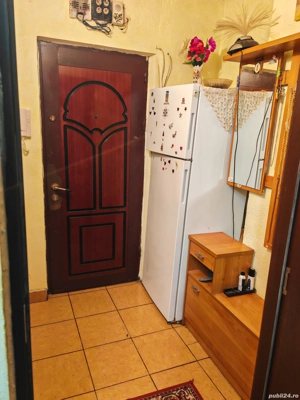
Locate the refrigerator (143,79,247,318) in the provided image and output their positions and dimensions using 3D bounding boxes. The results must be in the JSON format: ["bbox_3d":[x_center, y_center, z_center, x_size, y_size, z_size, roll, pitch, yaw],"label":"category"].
[{"bbox_3d":[0.361,0.017,2.511,0.591,1.706,0.627,-3,16,-22],"label":"refrigerator"}]

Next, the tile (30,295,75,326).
[{"bbox_3d":[-0.784,0.868,2.450,0.330,0.010,0.341,-3,16,-22],"label":"tile"}]

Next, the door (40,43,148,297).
[{"bbox_3d":[-0.445,-0.183,2.590,0.828,1.980,0.050,-3,16,-22],"label":"door"}]

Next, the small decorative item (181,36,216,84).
[{"bbox_3d":[0.329,-0.930,2.128,0.215,0.328,0.165,-3,16,-22],"label":"small decorative item"}]

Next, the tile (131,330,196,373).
[{"bbox_3d":[0.084,1.001,2.090,0.330,0.010,0.341,-3,16,-22],"label":"tile"}]

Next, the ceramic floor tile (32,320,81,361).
[{"bbox_3d":[-0.655,0.953,2.146,0.330,0.010,0.341,-3,16,-22],"label":"ceramic floor tile"}]

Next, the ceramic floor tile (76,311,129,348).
[{"bbox_3d":[-0.350,0.935,2.270,0.330,0.010,0.341,-3,16,-22],"label":"ceramic floor tile"}]

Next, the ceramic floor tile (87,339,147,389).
[{"bbox_3d":[-0.221,1.020,1.966,0.330,0.010,0.341,-3,16,-22],"label":"ceramic floor tile"}]

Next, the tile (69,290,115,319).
[{"bbox_3d":[-0.479,0.849,2.574,0.330,0.010,0.341,-3,16,-22],"label":"tile"}]

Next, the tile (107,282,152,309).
[{"bbox_3d":[-0.174,0.831,2.698,0.330,0.010,0.341,-3,16,-22],"label":"tile"}]

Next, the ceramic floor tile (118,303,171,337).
[{"bbox_3d":[-0.045,0.916,2.394,0.330,0.010,0.341,-3,16,-22],"label":"ceramic floor tile"}]

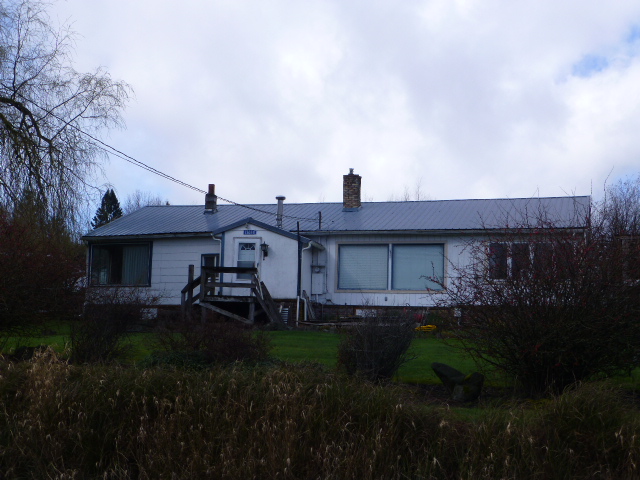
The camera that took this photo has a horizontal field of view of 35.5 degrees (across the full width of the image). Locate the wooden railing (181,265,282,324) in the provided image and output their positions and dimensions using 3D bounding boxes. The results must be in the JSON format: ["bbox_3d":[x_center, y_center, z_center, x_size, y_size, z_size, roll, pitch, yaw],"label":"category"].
[{"bbox_3d":[-3.086,1.857,34.304,3.200,2.040,1.350,-1,-6,15],"label":"wooden railing"}]

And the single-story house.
[{"bbox_3d":[1.094,0.315,39.539,18.580,6.230,11.200,-1,-6,15],"label":"single-story house"}]

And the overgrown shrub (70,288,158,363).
[{"bbox_3d":[-4.425,1.852,21.500,1.750,1.550,1.600,-1,-6,15],"label":"overgrown shrub"}]

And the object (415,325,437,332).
[{"bbox_3d":[3.498,2.934,33.100,0.720,0.250,0.500,-1,-6,15],"label":"object"}]

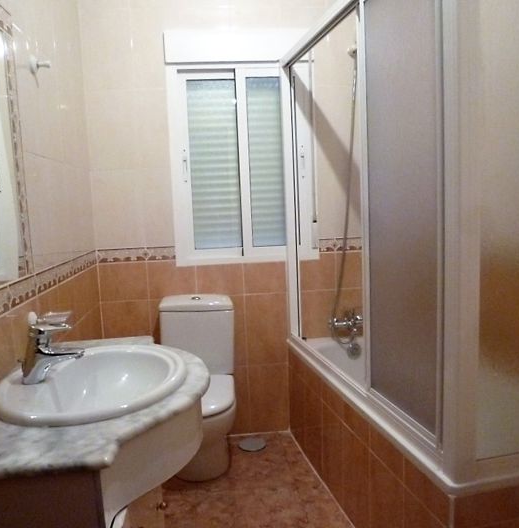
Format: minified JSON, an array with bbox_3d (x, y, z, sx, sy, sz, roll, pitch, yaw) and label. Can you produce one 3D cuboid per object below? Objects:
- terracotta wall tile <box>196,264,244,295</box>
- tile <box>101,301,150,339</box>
[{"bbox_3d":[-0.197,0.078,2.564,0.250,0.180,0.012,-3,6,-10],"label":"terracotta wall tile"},{"bbox_3d":[-0.677,0.375,2.510,0.250,0.363,0.012,-3,6,-10],"label":"tile"}]

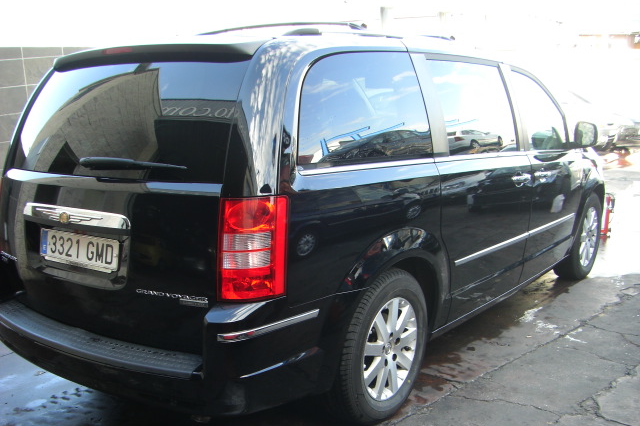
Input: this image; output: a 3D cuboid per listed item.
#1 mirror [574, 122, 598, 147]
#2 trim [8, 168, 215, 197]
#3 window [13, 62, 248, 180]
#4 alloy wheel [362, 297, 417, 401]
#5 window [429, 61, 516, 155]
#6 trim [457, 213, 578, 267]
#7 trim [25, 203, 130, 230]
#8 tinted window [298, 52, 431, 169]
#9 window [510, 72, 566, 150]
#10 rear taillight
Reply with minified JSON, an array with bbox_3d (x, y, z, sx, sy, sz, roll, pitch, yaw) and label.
[{"bbox_3d":[1.805,-0.535,4.774,0.180,0.180,0.120,6,11,36],"label":"mirror"},{"bbox_3d":[-0.939,-0.131,2.846,1.400,0.060,0.130,6,3,36],"label":"trim"},{"bbox_3d":[-0.868,-0.396,2.906,1.360,0.495,0.140,6,-17,36],"label":"window"},{"bbox_3d":[0.267,0.600,3.154,0.150,0.460,0.460,6,11,36],"label":"alloy wheel"},{"bbox_3d":[0.827,-0.561,3.732,0.050,0.500,0.890,-13,0,38],"label":"window"},{"bbox_3d":[1.218,0.135,4.175,0.025,0.032,1.900,6,11,36],"label":"trim"},{"bbox_3d":[-0.994,0.014,2.789,0.705,0.075,0.070,6,3,36],"label":"trim"},{"bbox_3d":[0.177,-0.444,2.880,0.060,0.485,0.980,-13,-1,39],"label":"tinted window"},{"bbox_3d":[1.414,-0.665,4.510,0.050,0.500,0.800,-13,0,38],"label":"window"},{"bbox_3d":[-0.242,0.126,2.439,0.240,0.370,0.175,6,11,36],"label":"rear taillight"}]

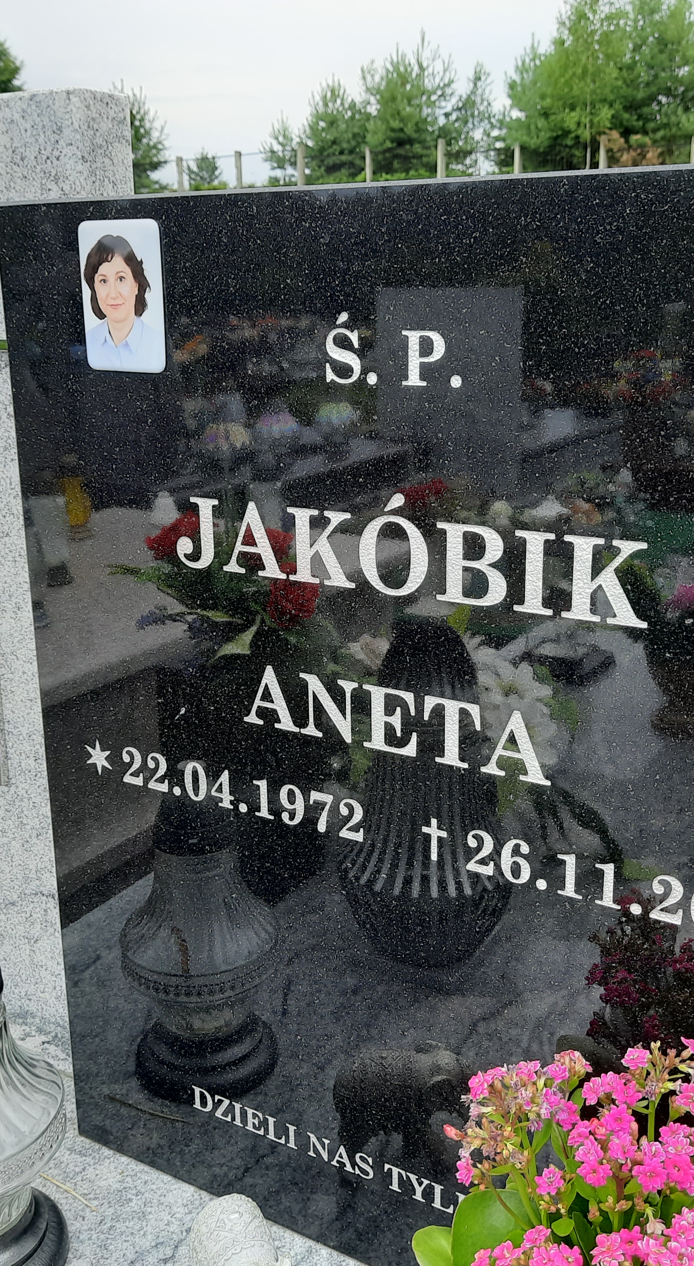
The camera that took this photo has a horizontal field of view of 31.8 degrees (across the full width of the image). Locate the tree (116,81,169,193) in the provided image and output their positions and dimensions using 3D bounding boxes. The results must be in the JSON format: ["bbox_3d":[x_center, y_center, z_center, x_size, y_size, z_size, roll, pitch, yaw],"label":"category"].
[{"bbox_3d":[-8.110,-18.121,44.665,3.479,3.866,3.305,-3,17,-9],"label":"tree"}]

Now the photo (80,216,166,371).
[{"bbox_3d":[-0.162,-0.240,0.868,0.075,0.105,0.009,9,19,30],"label":"photo"}]

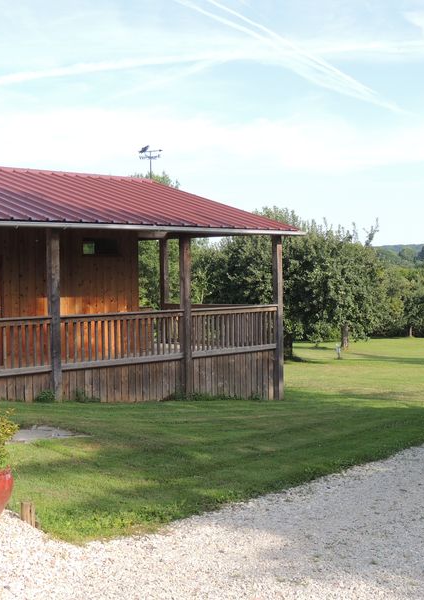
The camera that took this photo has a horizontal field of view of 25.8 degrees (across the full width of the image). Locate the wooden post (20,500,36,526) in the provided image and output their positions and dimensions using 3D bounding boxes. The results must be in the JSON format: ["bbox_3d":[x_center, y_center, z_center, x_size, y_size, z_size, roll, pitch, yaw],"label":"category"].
[{"bbox_3d":[-1.251,1.465,6.300,0.100,0.180,0.100,-1,2,-14],"label":"wooden post"}]

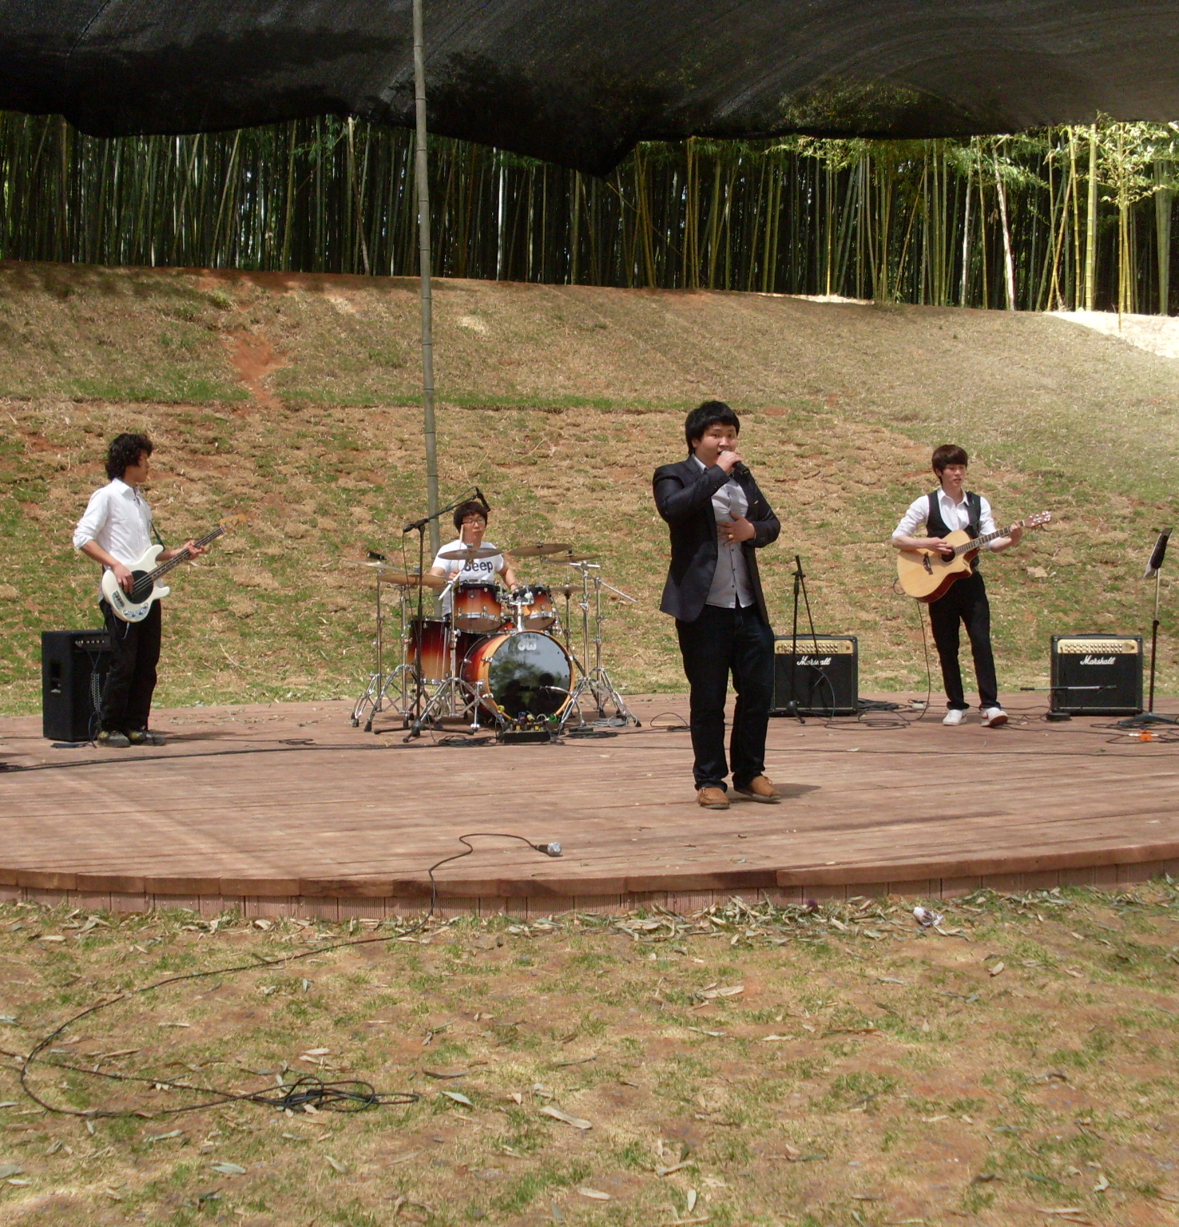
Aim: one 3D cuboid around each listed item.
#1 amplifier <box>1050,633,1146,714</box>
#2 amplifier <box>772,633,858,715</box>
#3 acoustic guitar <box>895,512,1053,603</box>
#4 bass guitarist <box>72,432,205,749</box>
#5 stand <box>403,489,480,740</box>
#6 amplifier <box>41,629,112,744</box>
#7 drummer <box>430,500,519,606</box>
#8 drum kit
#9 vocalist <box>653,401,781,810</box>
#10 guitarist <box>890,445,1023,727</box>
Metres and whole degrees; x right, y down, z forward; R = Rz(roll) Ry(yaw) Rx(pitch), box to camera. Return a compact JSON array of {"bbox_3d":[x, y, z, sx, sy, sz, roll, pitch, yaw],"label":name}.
[{"bbox_3d":[3.357,0.405,11.856,0.575,0.510,0.280,1,3,15],"label":"amplifier"},{"bbox_3d":[1.482,0.398,11.839,0.600,0.520,0.280,0,2,2],"label":"amplifier"},{"bbox_3d":[2.364,-0.407,11.000,1.020,0.390,0.120,-24,-29,25],"label":"acoustic guitar"},{"bbox_3d":[-2.548,-0.144,10.064,0.560,1.750,0.580,1,3,31],"label":"bass guitarist"},{"bbox_3d":[-0.958,-0.004,10.440,0.640,1.440,0.580,-1,3,-18],"label":"stand"},{"bbox_3d":[-2.875,0.409,10.470,0.490,0.610,0.350,-2,3,-43],"label":"amplifier"},{"bbox_3d":[-0.775,-0.040,11.930,0.620,1.380,0.750,-1,3,-12],"label":"drummer"},{"bbox_3d":[-0.586,0.104,11.365,1.750,1.140,1.450,-1,3,-18],"label":"drum kit"},{"bbox_3d":[0.566,-0.040,7.804,0.580,1.750,0.450,-1,3,-18],"label":"vocalist"},{"bbox_3d":[2.267,-0.181,11.084,0.820,1.740,0.500,0,2,3],"label":"guitarist"}]

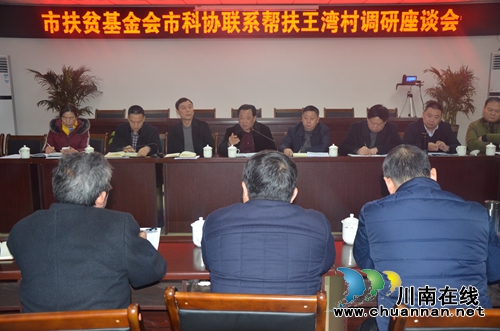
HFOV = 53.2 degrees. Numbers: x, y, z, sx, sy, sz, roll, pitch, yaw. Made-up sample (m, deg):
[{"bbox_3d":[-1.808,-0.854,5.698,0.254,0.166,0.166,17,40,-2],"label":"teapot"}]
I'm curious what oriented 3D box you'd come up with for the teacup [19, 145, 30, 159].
[{"bbox_3d":[-2.232,-0.144,4.952,0.106,0.130,0.088,0,10,0],"label":"teacup"}]

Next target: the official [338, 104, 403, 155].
[{"bbox_3d":[1.240,-0.002,5.224,0.630,1.230,0.720,1,10,5],"label":"official"}]

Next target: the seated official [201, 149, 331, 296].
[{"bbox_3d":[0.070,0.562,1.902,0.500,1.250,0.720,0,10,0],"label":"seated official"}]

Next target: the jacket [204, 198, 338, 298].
[{"bbox_3d":[0.060,0.381,1.658,0.490,0.580,0.480,0,9,0],"label":"jacket"}]

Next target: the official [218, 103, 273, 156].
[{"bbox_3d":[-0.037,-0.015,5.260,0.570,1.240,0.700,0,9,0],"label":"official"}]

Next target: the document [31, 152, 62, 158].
[{"bbox_3d":[-2.016,-0.102,4.942,0.320,0.020,0.240,0,9,0],"label":"document"}]

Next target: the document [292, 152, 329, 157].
[{"bbox_3d":[0.611,-0.117,5.041,0.350,0.016,0.250,0,10,0],"label":"document"}]

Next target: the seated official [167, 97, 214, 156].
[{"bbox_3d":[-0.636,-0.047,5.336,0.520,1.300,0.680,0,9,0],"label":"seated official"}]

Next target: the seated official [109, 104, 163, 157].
[{"bbox_3d":[-1.198,-0.003,5.275,0.540,1.240,0.720,0,10,0],"label":"seated official"}]

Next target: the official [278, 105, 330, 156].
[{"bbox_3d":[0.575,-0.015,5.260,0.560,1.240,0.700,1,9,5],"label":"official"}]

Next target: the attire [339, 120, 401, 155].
[{"bbox_3d":[1.242,-0.175,5.184,0.620,0.580,0.450,0,9,3],"label":"attire"}]

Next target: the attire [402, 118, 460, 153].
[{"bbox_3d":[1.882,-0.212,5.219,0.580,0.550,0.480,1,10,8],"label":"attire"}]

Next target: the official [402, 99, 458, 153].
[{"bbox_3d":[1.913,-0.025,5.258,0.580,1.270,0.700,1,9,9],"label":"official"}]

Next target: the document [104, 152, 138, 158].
[{"bbox_3d":[-1.276,-0.104,4.952,0.340,0.025,0.240,0,9,0],"label":"document"}]

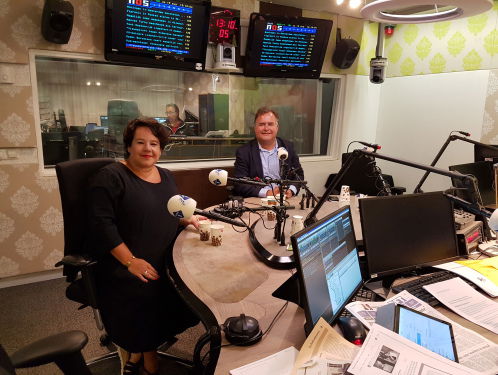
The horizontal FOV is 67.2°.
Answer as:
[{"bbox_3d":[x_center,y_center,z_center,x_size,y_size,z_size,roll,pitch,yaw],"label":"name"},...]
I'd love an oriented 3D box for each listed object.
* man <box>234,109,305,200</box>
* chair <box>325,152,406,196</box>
[{"bbox_3d":[0.145,0.132,2.742,0.550,1.360,0.740,0,14,-8],"label":"man"},{"bbox_3d":[0.973,0.203,3.359,0.660,1.020,0.640,4,14,8],"label":"chair"}]

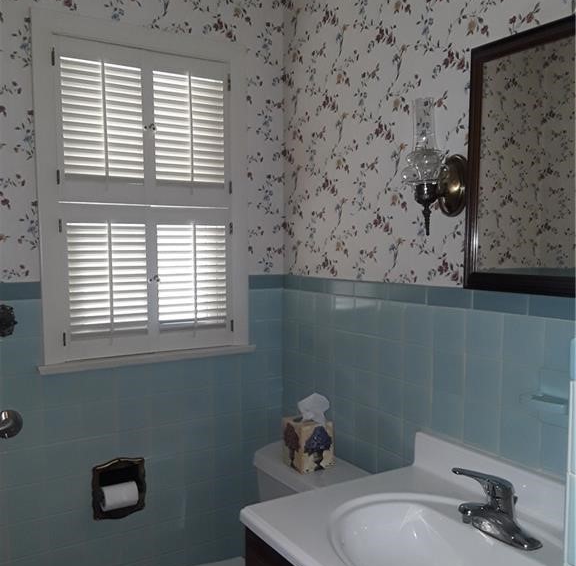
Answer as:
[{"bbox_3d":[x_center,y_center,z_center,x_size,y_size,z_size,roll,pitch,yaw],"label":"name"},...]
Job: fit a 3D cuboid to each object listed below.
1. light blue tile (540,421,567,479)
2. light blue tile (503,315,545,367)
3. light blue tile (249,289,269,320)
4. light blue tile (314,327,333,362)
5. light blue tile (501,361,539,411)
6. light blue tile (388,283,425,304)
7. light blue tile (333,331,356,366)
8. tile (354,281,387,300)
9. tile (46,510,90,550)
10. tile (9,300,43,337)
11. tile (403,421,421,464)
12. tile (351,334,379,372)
[{"bbox_3d":[0.588,0.353,1.323,0.010,0.107,0.107,-2,4,-32],"label":"light blue tile"},{"bbox_3d":[0.528,0.127,1.395,0.010,0.108,0.110,-2,4,-32],"label":"light blue tile"},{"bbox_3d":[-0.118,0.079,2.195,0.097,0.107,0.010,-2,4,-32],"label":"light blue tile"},{"bbox_3d":[0.122,0.197,2.046,0.010,0.107,0.107,-2,4,-32],"label":"light blue tile"},{"bbox_3d":[0.527,0.236,1.403,0.010,0.108,0.108,-2,4,-32],"label":"light blue tile"},{"bbox_3d":[0.335,0.032,1.726,0.011,0.051,0.152,-2,4,-32],"label":"light blue tile"},{"bbox_3d":[0.180,0.206,1.959,0.010,0.108,0.108,-2,4,-32],"label":"light blue tile"},{"bbox_3d":[0.247,0.024,1.839,0.012,0.051,0.153,-2,4,-32],"label":"tile"},{"bbox_3d":[-0.681,0.747,1.881,0.107,0.107,0.010,-2,4,-32],"label":"tile"},{"bbox_3d":[-0.773,0.104,1.802,0.108,0.108,0.009,-2,4,-32],"label":"tile"},{"bbox_3d":[0.354,0.440,1.695,0.010,0.108,0.108,-2,4,-32],"label":"tile"},{"bbox_3d":[0.239,0.208,1.865,0.010,0.108,0.108,-2,4,-32],"label":"tile"}]

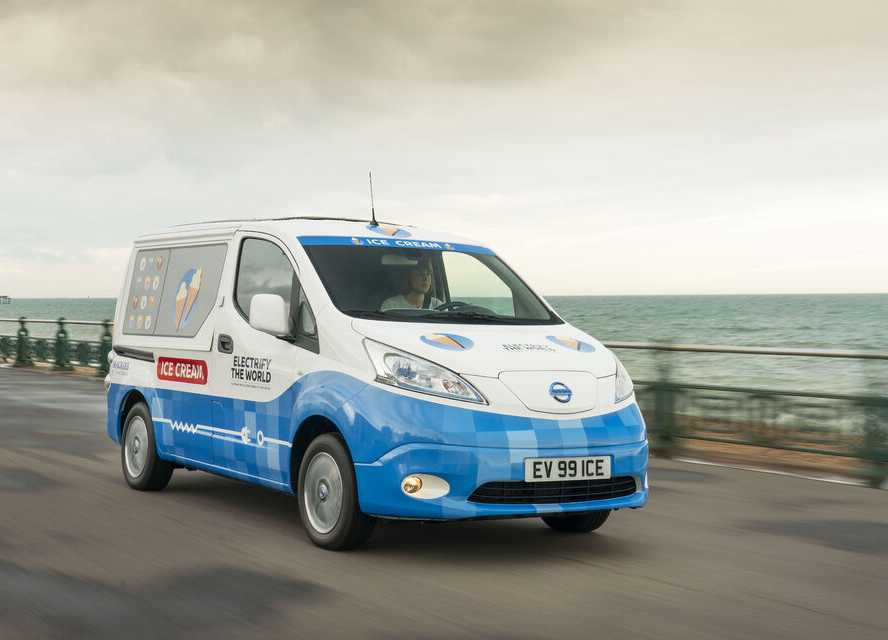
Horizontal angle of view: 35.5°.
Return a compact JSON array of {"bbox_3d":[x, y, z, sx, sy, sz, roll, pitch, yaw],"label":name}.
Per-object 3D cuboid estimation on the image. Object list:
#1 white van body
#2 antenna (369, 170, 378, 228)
[{"bbox_3d":[-0.568,0.245,8.535,1.820,1.850,4.560,1,0,-32],"label":"white van body"},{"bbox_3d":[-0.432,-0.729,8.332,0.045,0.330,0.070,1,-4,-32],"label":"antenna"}]

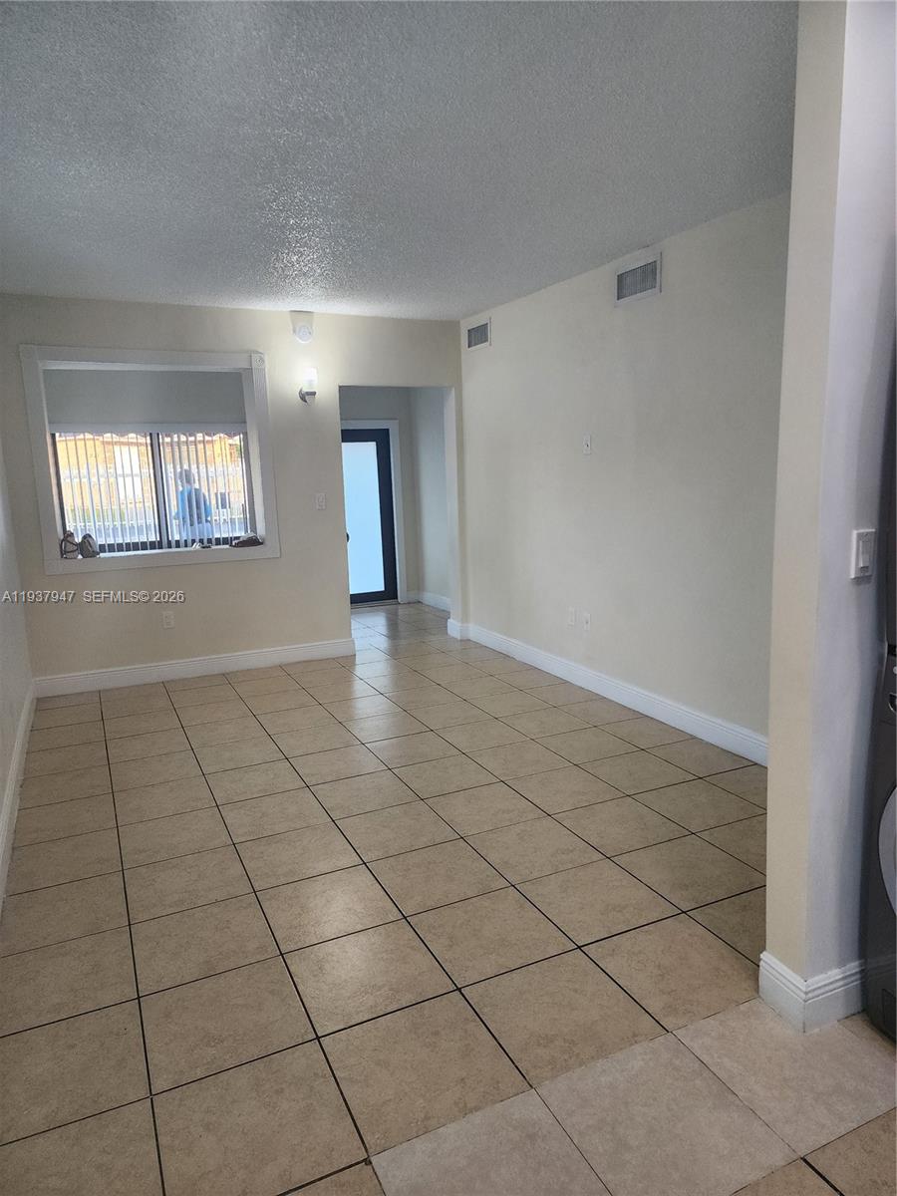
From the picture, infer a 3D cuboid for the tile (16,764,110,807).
[{"bbox_3d":[-1.916,0.951,3.998,0.411,0.010,0.420,-7,11,-24],"label":"tile"}]

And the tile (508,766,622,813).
[{"bbox_3d":[0.525,0.860,3.568,0.403,0.010,0.398,-7,11,-24],"label":"tile"}]

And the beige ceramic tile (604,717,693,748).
[{"bbox_3d":[1.060,0.715,4.235,0.352,0.010,0.401,-7,11,-24],"label":"beige ceramic tile"}]

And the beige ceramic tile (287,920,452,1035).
[{"bbox_3d":[-0.252,1.152,2.442,0.420,0.010,0.420,-7,11,-24],"label":"beige ceramic tile"}]

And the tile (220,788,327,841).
[{"bbox_3d":[-0.754,0.934,3.425,0.403,0.010,0.398,-7,11,-24],"label":"tile"}]

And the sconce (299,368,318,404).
[{"bbox_3d":[-1.053,-1.595,5.973,0.105,0.255,0.160,-7,11,-24],"label":"sconce"}]

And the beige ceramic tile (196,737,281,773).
[{"bbox_3d":[-1.096,0.820,4.146,0.403,0.010,0.398,-7,11,-24],"label":"beige ceramic tile"}]

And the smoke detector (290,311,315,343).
[{"bbox_3d":[-1.026,-1.879,5.644,0.145,0.145,0.050,-7,11,-24],"label":"smoke detector"}]

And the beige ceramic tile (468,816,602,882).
[{"bbox_3d":[0.338,1.002,3.171,0.420,0.010,0.420,-7,11,-24],"label":"beige ceramic tile"}]

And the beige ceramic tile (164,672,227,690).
[{"bbox_3d":[-1.829,0.621,5.755,0.417,0.010,0.322,-7,11,-24],"label":"beige ceramic tile"}]

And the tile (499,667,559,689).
[{"bbox_3d":[0.543,0.545,5.300,0.349,0.010,0.403,-7,11,-24],"label":"tile"}]

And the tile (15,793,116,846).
[{"bbox_3d":[-1.736,1.009,3.618,0.411,0.010,0.420,-7,11,-24],"label":"tile"}]

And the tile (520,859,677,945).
[{"bbox_3d":[0.494,1.012,2.658,0.401,0.010,0.401,-7,11,-24],"label":"tile"}]

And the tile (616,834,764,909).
[{"bbox_3d":[0.861,0.968,2.825,0.401,0.010,0.401,-7,11,-24],"label":"tile"}]

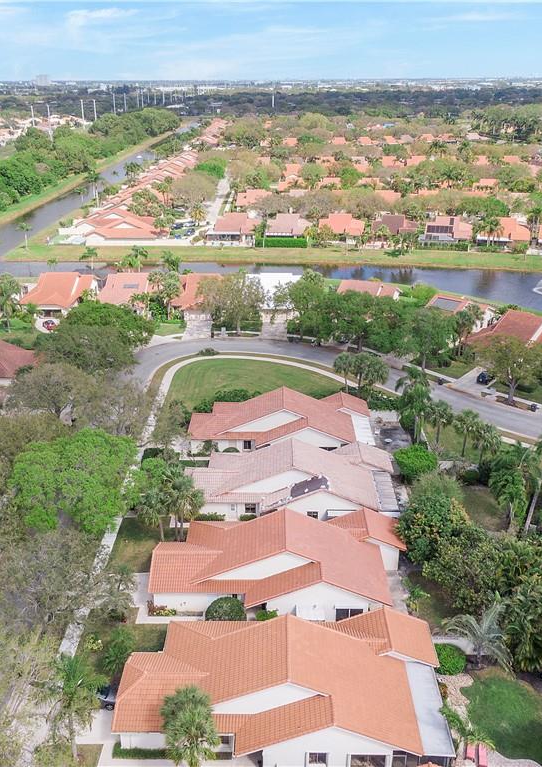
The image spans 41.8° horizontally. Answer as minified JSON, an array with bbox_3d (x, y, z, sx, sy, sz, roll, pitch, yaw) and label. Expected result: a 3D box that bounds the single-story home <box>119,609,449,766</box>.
[{"bbox_3d":[0.789,21.543,52.118,23.750,6.200,12.700,0,23,0],"label":"single-story home"}]

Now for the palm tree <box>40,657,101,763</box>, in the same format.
[{"bbox_3d":[-13.426,22.759,48.659,3.951,8.914,3.951,0,23,0],"label":"palm tree"}]

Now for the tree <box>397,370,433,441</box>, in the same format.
[{"bbox_3d":[17.847,3.470,88.198,4.500,10.700,4.500,0,23,0],"label":"tree"}]

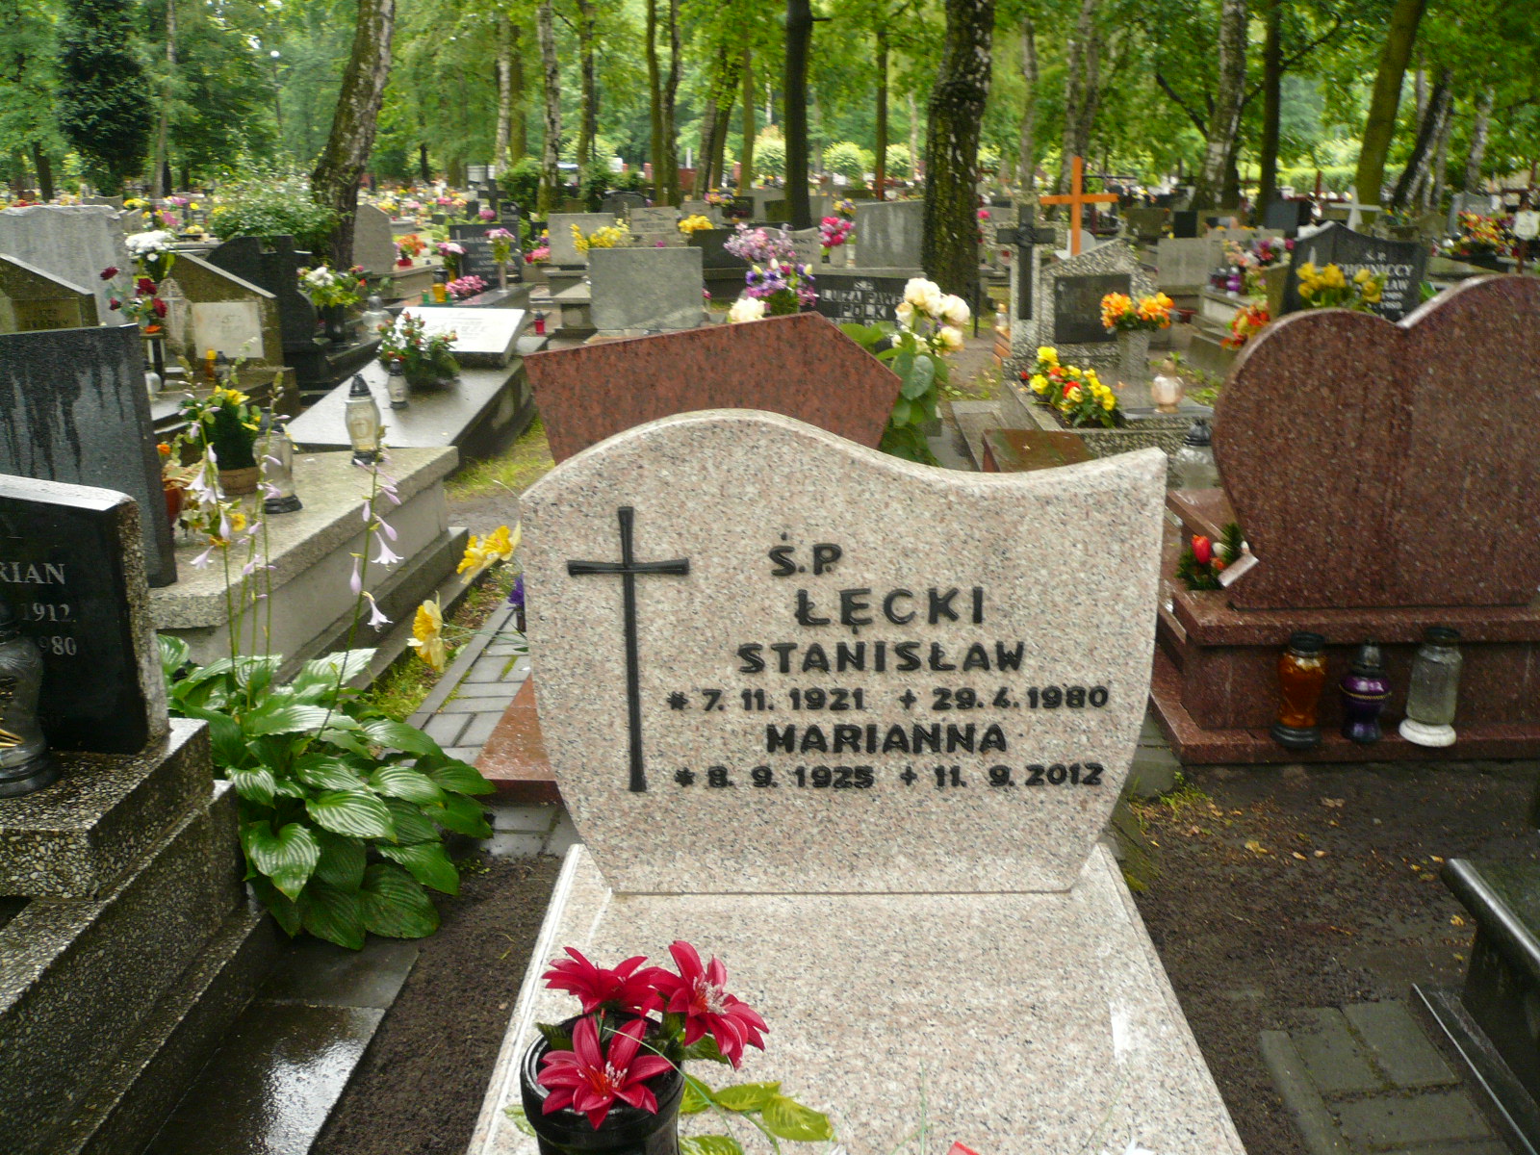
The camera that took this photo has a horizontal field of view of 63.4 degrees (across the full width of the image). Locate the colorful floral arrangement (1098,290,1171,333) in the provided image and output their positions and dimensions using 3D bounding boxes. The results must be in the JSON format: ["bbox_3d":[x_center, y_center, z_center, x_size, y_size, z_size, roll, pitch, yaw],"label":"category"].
[{"bbox_3d":[1.830,-1.310,6.212,0.366,0.213,0.250,0,18,2],"label":"colorful floral arrangement"}]

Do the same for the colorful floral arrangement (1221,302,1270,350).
[{"bbox_3d":[2.770,-1.447,7.225,0.300,0.304,0.250,0,18,2],"label":"colorful floral arrangement"}]

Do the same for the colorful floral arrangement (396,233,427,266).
[{"bbox_3d":[-4.461,-4.072,15.500,0.390,0.390,0.360,-1,18,1],"label":"colorful floral arrangement"}]

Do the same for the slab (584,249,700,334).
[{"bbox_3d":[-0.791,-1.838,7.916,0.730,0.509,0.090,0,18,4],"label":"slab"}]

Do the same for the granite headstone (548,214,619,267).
[{"bbox_3d":[-1.808,-3.260,12.039,0.671,0.486,0.120,0,18,4],"label":"granite headstone"}]

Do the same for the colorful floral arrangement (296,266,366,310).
[{"bbox_3d":[-2.841,-1.867,8.060,0.444,0.281,0.330,1,18,5],"label":"colorful floral arrangement"}]

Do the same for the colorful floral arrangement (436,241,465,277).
[{"bbox_3d":[-3.231,-3.207,12.600,0.290,0.370,0.280,-1,18,1],"label":"colorful floral arrangement"}]

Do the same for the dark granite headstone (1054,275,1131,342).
[{"bbox_3d":[1.677,-1.395,6.473,0.396,0.349,0.050,-1,18,0],"label":"dark granite headstone"}]

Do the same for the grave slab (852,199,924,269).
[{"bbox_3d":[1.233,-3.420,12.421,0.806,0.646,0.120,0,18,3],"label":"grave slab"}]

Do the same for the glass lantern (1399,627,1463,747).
[{"bbox_3d":[1.499,0.246,2.810,0.132,0.260,0.132,-1,18,1],"label":"glass lantern"}]

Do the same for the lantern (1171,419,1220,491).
[{"bbox_3d":[1.307,-0.382,3.789,0.145,0.206,0.145,0,18,2],"label":"lantern"}]

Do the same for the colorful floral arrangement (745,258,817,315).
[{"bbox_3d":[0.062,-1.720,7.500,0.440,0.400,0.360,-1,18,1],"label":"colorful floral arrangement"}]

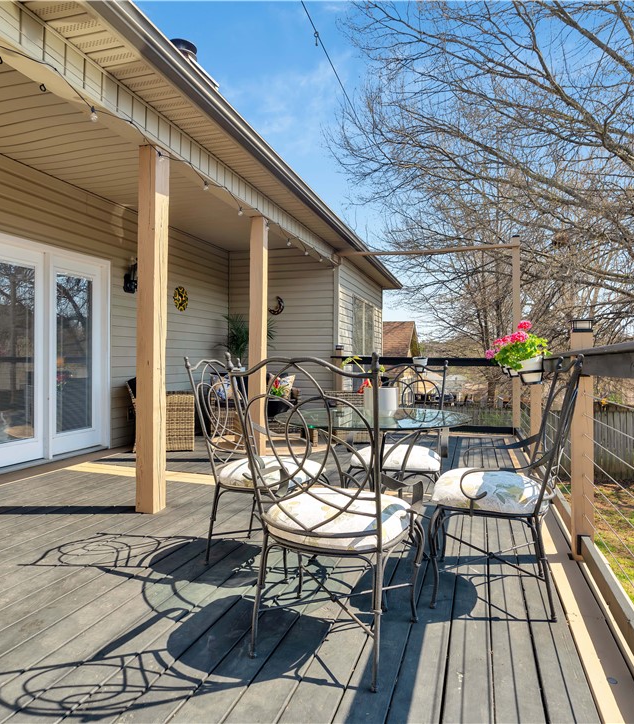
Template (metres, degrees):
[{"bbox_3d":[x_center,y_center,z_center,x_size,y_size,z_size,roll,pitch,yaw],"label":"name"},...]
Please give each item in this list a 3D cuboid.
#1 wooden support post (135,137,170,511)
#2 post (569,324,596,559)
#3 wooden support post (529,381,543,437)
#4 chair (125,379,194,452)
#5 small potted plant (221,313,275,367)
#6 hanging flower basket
[{"bbox_3d":[-1.129,-0.210,3.298,0.140,2.450,0.140,0,0,19],"label":"wooden support post"},{"bbox_3d":[1.388,0.410,2.510,0.100,1.220,0.100,0,0,19],"label":"post"},{"bbox_3d":[2.070,0.450,4.550,0.095,1.160,0.095,0,0,19],"label":"wooden support post"},{"bbox_3d":[-1.830,0.615,5.730,0.720,0.810,0.700,0,0,-14],"label":"chair"},{"bbox_3d":[-1.090,-0.200,7.700,0.800,1.150,0.820,0,0,0],"label":"small potted plant"},{"bbox_3d":[1.460,-0.090,3.500,0.380,0.430,0.440,0,0,19],"label":"hanging flower basket"}]

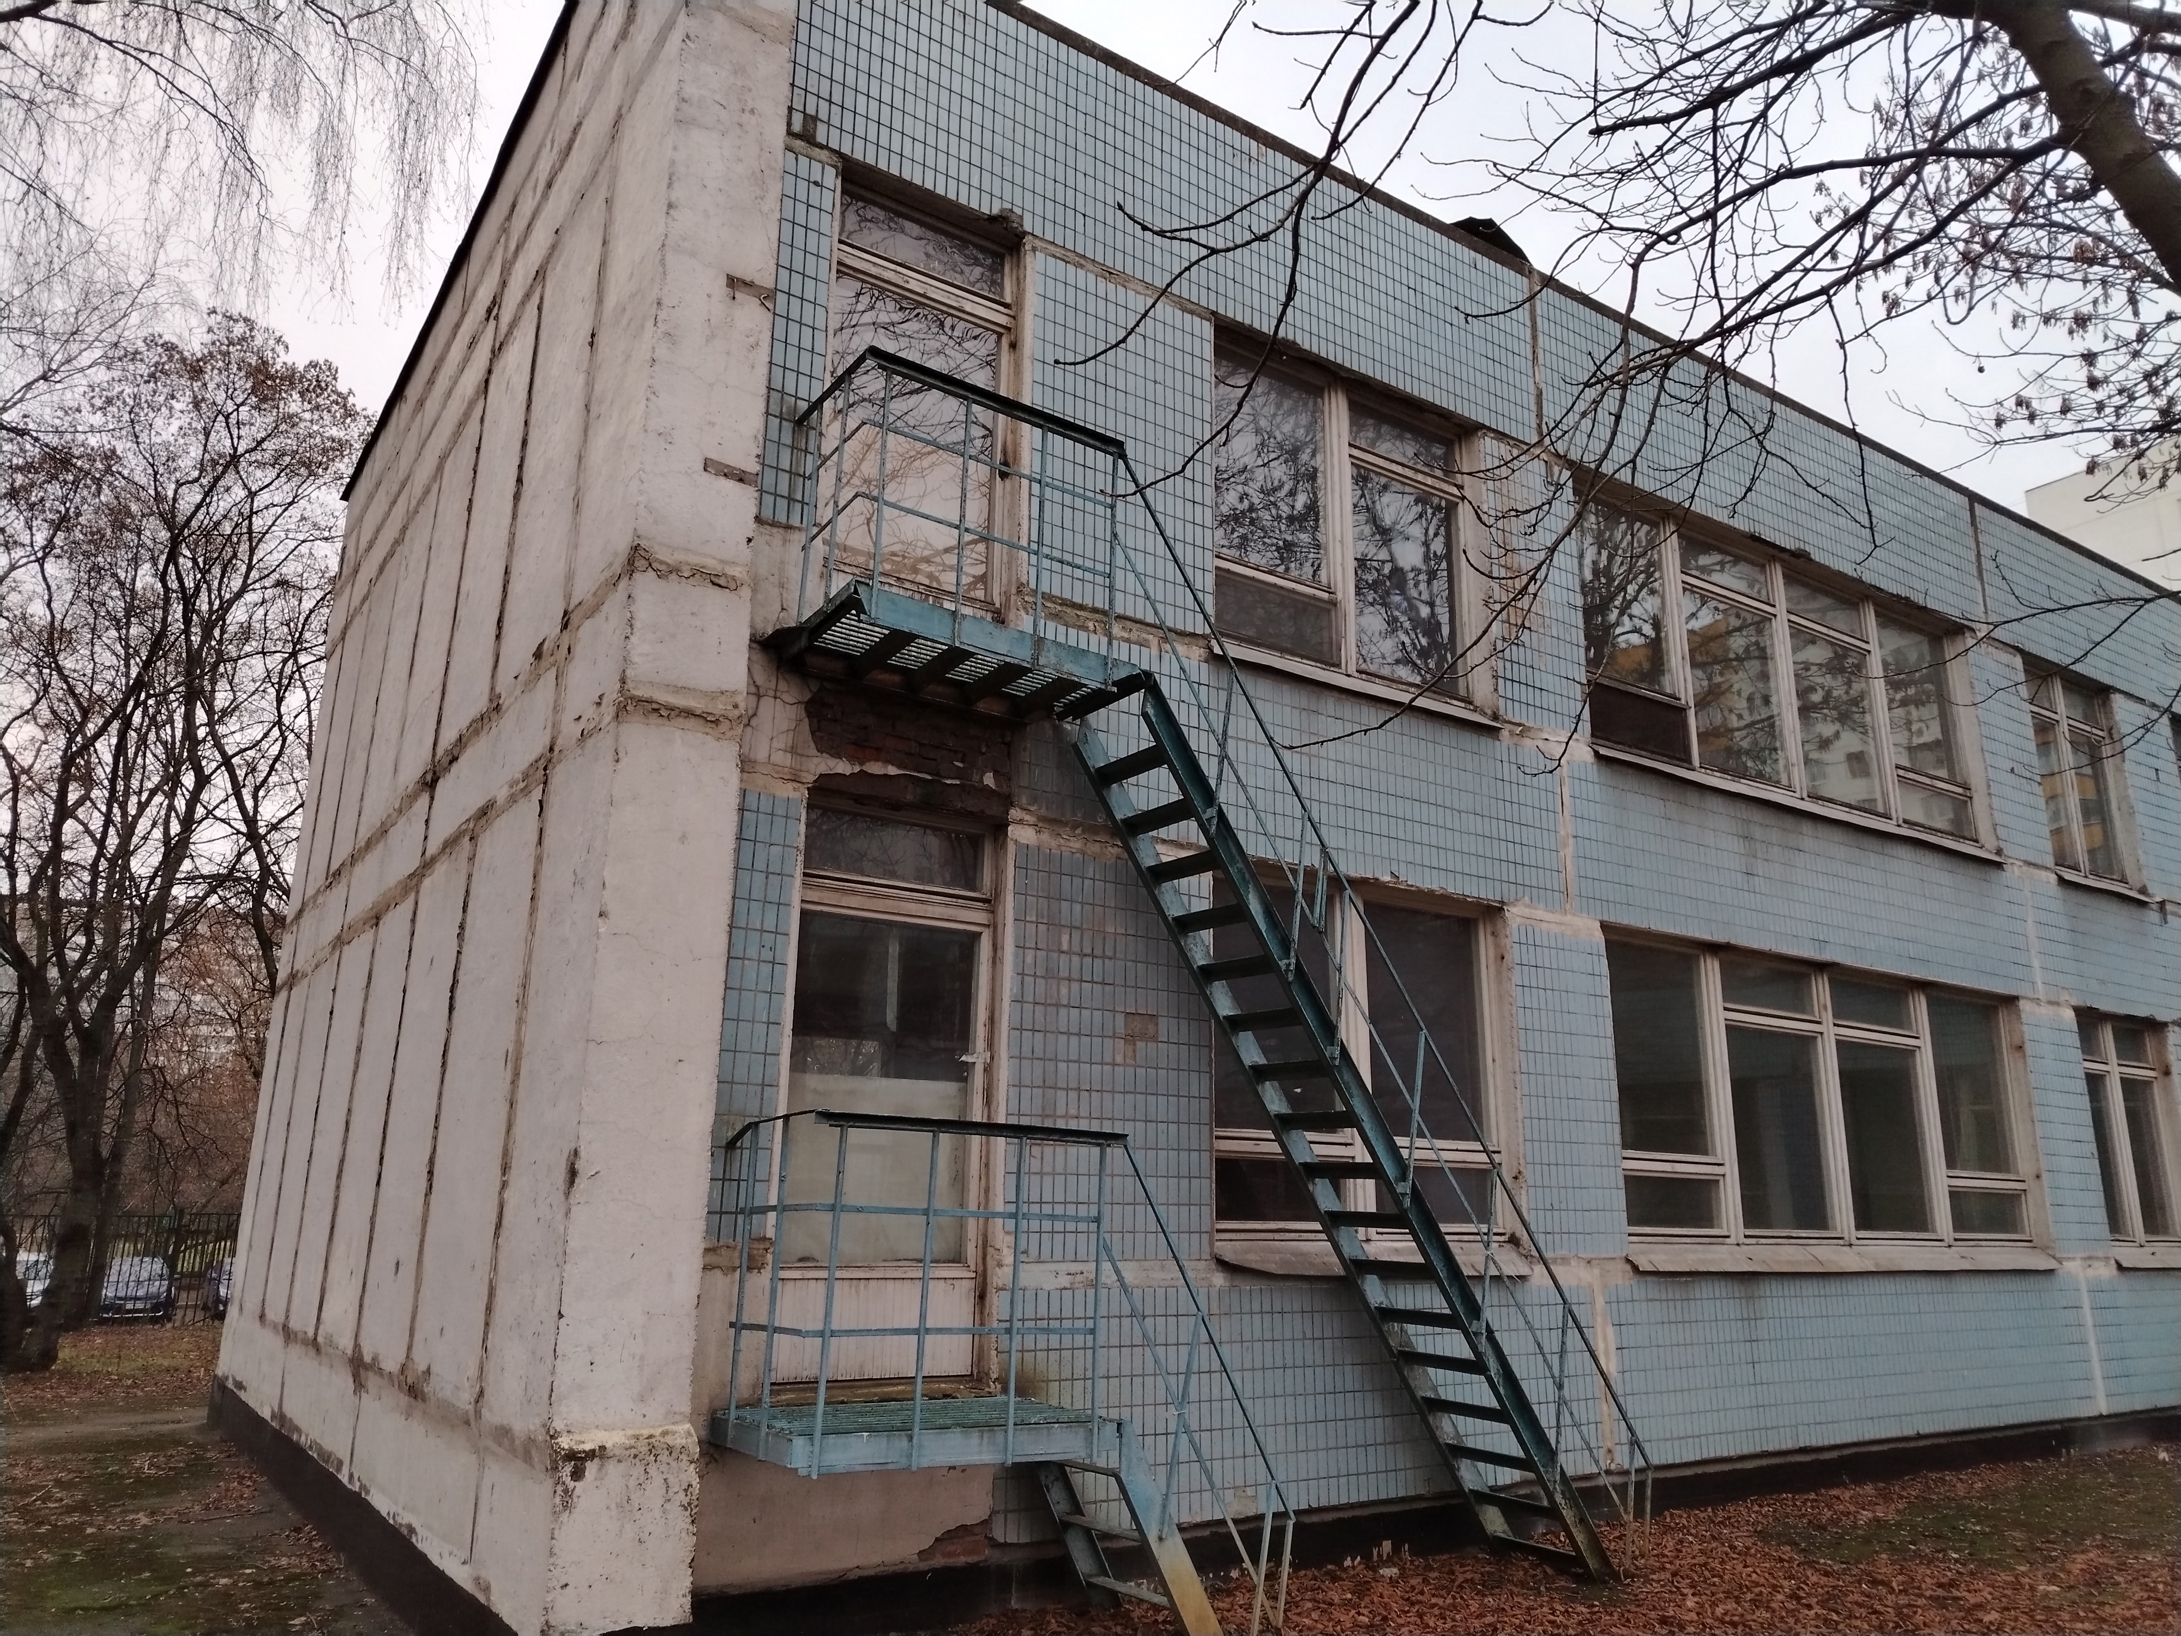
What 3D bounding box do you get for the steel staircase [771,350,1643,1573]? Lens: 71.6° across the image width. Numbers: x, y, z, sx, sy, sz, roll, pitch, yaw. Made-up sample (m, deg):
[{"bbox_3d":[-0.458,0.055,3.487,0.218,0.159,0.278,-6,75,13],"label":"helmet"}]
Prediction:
[{"bbox_3d":[0.727,0.960,7.412,4.760,5.390,0.830,10,-18,-32],"label":"steel staircase"}]

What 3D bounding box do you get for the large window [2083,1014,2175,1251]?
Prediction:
[{"bbox_3d":[9.188,2.795,13.535,1.730,1.990,0.150,10,-18,-32],"label":"large window"}]

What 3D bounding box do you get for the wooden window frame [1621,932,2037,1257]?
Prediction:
[{"bbox_3d":[5.409,2.114,11.113,5.250,1.980,0.150,10,-18,-32],"label":"wooden window frame"}]

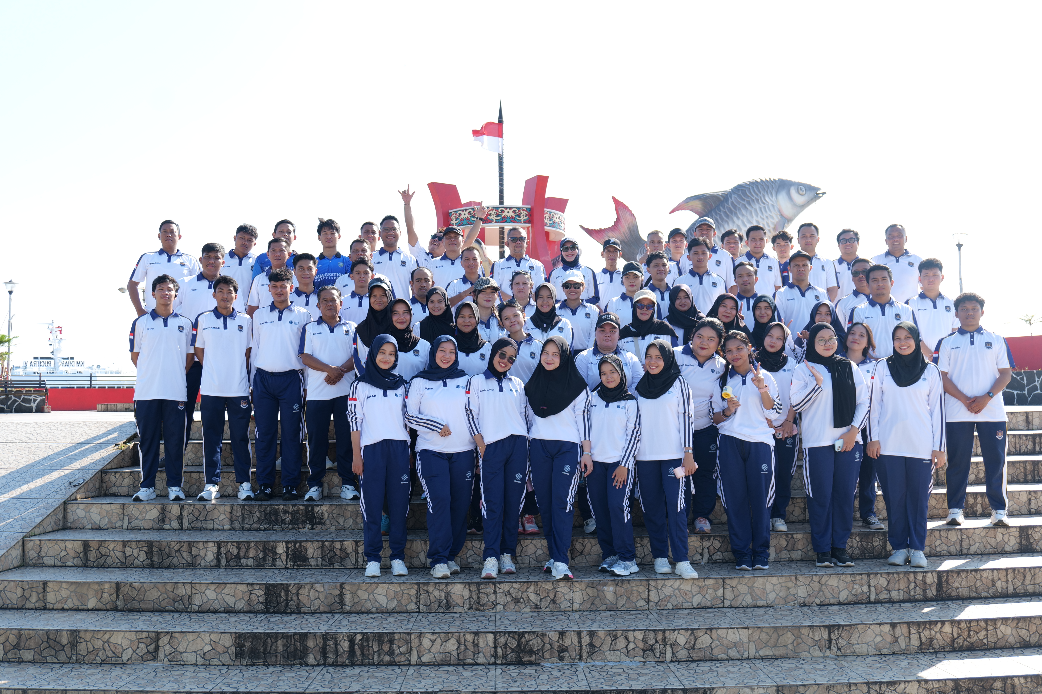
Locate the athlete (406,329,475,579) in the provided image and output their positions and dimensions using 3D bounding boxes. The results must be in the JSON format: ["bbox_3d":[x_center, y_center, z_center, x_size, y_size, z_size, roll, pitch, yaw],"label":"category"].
[{"bbox_3d":[-0.523,0.706,6.492,0.453,1.556,0.364,0,-3,-10],"label":"athlete"}]

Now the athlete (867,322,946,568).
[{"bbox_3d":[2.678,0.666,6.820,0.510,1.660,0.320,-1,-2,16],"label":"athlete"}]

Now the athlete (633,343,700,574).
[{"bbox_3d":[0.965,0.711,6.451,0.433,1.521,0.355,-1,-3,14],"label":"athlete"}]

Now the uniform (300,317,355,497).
[{"bbox_3d":[-1.458,0.449,7.532,0.463,1.338,0.305,0,-3,-16],"label":"uniform"}]

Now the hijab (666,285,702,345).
[{"bbox_3d":[1.269,-0.250,7.633,0.318,0.475,0.270,-1,-2,4],"label":"hijab"}]

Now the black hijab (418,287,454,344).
[{"bbox_3d":[-0.647,-0.228,7.550,0.300,0.460,0.300,-1,-2,1],"label":"black hijab"}]

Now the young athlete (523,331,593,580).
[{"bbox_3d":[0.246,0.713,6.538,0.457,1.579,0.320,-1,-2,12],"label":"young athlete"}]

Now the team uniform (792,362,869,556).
[{"bbox_3d":[2.105,0.761,6.706,0.520,1.333,0.300,-1,-2,14],"label":"team uniform"}]

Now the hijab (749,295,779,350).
[{"bbox_3d":[1.903,-0.188,7.694,0.266,0.440,0.260,-1,-2,13],"label":"hijab"}]

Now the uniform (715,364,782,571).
[{"bbox_3d":[1.562,0.801,6.683,0.453,1.349,0.335,-1,-3,12],"label":"uniform"}]

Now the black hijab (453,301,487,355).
[{"bbox_3d":[-0.358,-0.137,7.032,0.260,0.391,0.270,0,-3,-3],"label":"black hijab"}]

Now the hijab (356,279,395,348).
[{"bbox_3d":[-1.094,-0.241,7.555,0.340,0.558,0.300,0,-2,-8],"label":"hijab"}]

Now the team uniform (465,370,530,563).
[{"bbox_3d":[-0.160,0.794,6.548,0.433,1.285,0.280,0,-2,-4],"label":"team uniform"}]

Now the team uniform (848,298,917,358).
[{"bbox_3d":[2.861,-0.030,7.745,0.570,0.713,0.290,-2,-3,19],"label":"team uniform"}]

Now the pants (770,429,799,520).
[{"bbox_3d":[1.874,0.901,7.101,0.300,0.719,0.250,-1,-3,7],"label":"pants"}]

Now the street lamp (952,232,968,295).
[{"bbox_3d":[9.257,-0.562,20.559,0.380,3.670,0.380,-1,-3,17],"label":"street lamp"}]

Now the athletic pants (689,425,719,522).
[{"bbox_3d":[1.297,0.887,7.140,0.370,0.770,0.280,-1,-2,9],"label":"athletic pants"}]

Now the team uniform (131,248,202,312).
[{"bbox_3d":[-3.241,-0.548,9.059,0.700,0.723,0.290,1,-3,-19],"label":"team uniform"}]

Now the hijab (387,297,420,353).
[{"bbox_3d":[-0.861,-0.158,7.200,0.270,0.400,0.290,0,-2,-3],"label":"hijab"}]

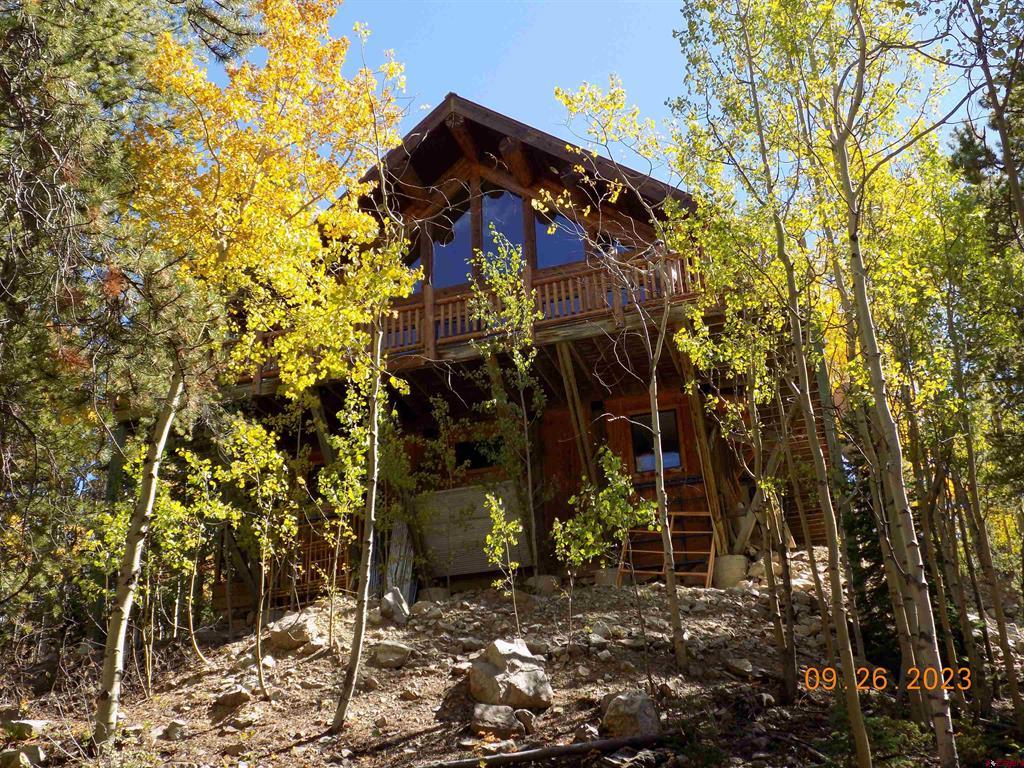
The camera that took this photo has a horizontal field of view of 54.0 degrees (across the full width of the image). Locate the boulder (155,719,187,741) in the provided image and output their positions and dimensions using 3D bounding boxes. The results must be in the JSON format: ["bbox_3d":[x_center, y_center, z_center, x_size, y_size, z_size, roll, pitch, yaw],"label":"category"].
[{"bbox_3d":[-2.801,2.834,8.250,0.257,0.174,0.200,3,-17,-18],"label":"boulder"}]

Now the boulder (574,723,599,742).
[{"bbox_3d":[0.574,2.685,7.750,0.181,0.148,0.170,-4,-17,3],"label":"boulder"}]

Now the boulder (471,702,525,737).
[{"bbox_3d":[-0.107,2.476,7.400,0.400,0.260,0.340,-2,-24,-1],"label":"boulder"}]

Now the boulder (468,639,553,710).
[{"bbox_3d":[-0.013,2.571,8.900,0.728,0.613,0.600,-3,-16,-1],"label":"boulder"}]

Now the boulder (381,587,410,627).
[{"bbox_3d":[-1.552,2.964,13.400,0.400,0.520,0.360,0,-24,-7],"label":"boulder"}]

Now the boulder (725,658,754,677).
[{"bbox_3d":[2.171,2.706,9.600,0.281,0.165,0.220,-6,-17,11],"label":"boulder"}]

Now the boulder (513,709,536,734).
[{"bbox_3d":[0.099,2.684,8.000,0.187,0.199,0.190,-3,-16,0],"label":"boulder"}]

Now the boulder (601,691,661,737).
[{"bbox_3d":[0.931,2.596,7.900,0.462,0.363,0.400,-4,-17,5],"label":"boulder"}]

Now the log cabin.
[{"bbox_3d":[0.681,0.013,24.012,11.934,11.424,11.118,-10,-25,15],"label":"log cabin"}]

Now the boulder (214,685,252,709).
[{"bbox_3d":[-2.409,2.712,8.700,0.330,0.200,0.280,4,-25,-14],"label":"boulder"}]

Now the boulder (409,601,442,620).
[{"bbox_3d":[-1.173,3.108,13.800,0.430,0.280,0.360,0,-24,-5],"label":"boulder"}]

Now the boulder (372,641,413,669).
[{"bbox_3d":[-1.236,2.797,10.400,0.410,0.280,0.350,0,-24,-7],"label":"boulder"}]

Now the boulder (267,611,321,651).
[{"bbox_3d":[-2.498,2.818,11.500,0.605,0.440,0.500,1,-17,-12],"label":"boulder"}]

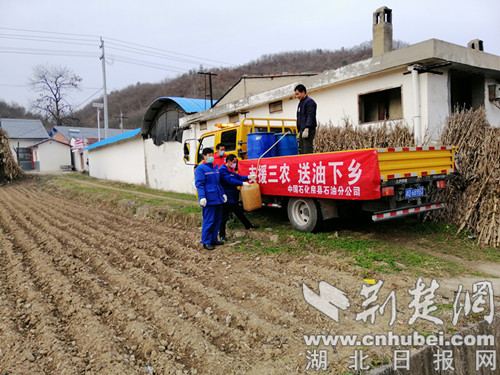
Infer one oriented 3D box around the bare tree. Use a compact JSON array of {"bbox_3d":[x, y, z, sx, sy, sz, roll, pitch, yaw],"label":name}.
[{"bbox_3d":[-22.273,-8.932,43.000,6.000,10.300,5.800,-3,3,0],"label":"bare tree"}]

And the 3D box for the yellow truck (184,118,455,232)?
[{"bbox_3d":[0.946,-0.395,8.086,2.120,2.180,5.750,-5,4,-36],"label":"yellow truck"}]

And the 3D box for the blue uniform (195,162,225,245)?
[{"bbox_3d":[-0.676,0.271,6.350,0.520,1.400,0.320,-4,3,-27],"label":"blue uniform"}]

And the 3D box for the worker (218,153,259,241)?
[{"bbox_3d":[-0.208,0.181,6.800,0.640,1.560,0.480,-1,3,24],"label":"worker"}]

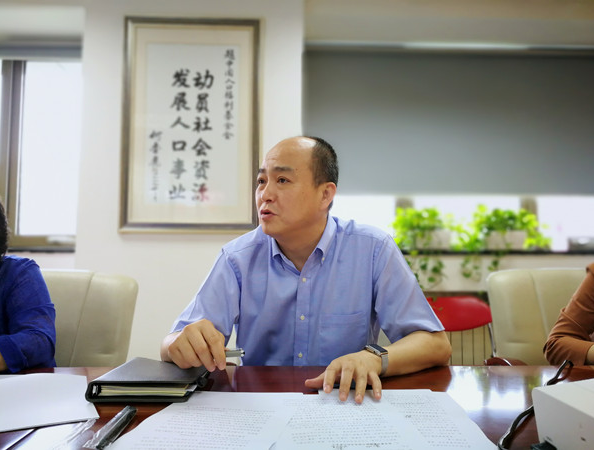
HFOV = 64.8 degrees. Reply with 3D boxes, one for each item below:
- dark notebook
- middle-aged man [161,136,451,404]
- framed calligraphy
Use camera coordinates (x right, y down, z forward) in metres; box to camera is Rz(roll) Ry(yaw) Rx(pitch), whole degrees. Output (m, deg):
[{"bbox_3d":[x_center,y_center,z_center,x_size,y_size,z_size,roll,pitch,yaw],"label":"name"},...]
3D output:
[{"bbox_3d":[-0.258,0.289,0.888,0.183,0.035,0.200,0,-4,2],"label":"dark notebook"},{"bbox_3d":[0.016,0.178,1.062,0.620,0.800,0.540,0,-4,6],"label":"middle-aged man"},{"bbox_3d":[-0.644,-0.608,2.830,0.835,1.300,0.045,0,-4,-2],"label":"framed calligraphy"}]

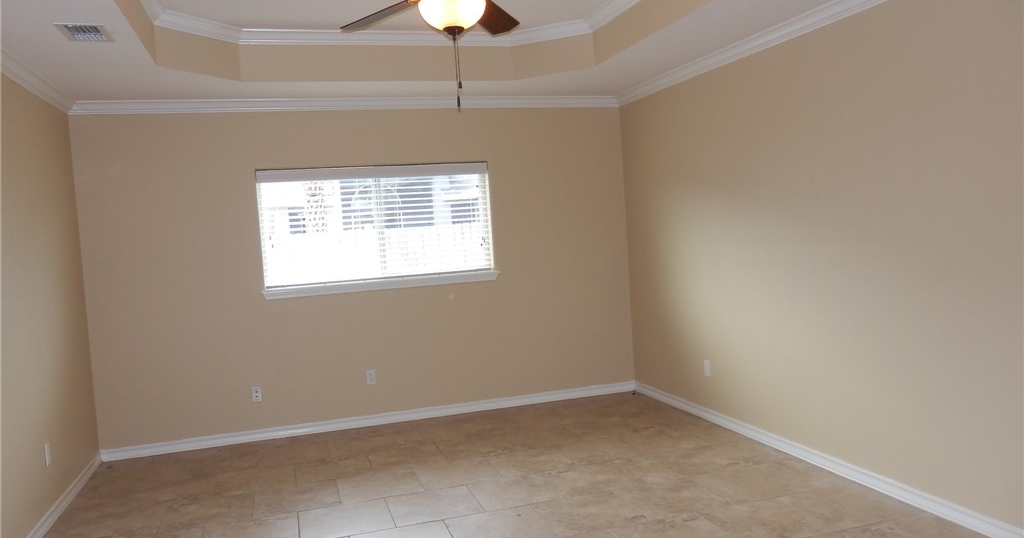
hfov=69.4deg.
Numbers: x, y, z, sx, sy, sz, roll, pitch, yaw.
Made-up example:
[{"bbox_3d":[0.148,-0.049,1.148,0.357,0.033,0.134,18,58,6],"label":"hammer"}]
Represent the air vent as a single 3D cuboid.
[{"bbox_3d":[-2.009,-1.103,3.489,0.200,0.018,0.302,-4,3,-17],"label":"air vent"}]

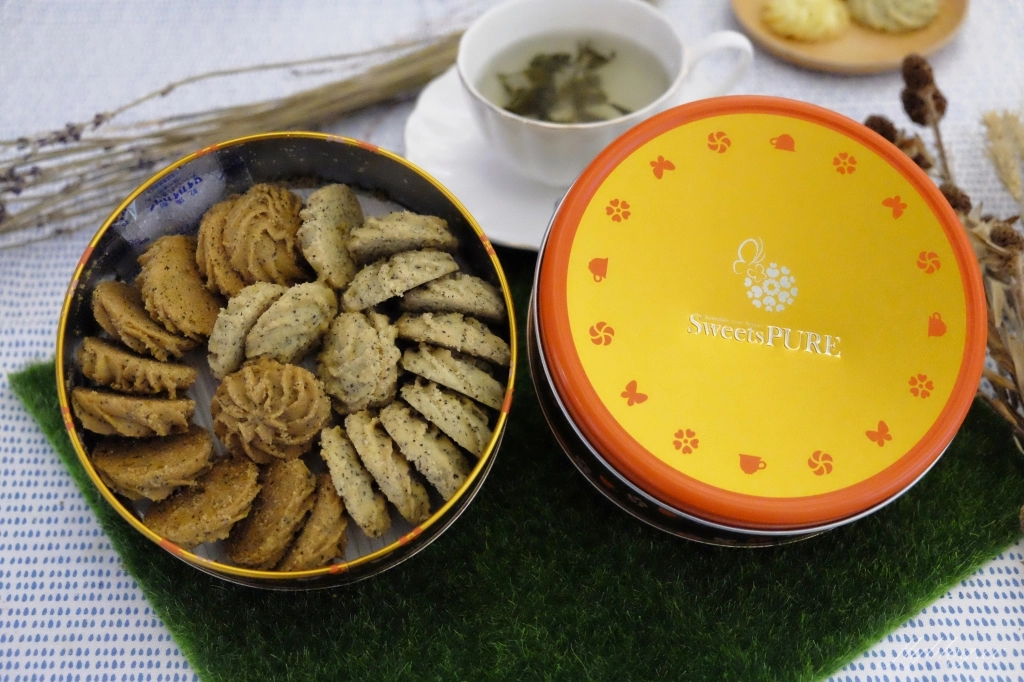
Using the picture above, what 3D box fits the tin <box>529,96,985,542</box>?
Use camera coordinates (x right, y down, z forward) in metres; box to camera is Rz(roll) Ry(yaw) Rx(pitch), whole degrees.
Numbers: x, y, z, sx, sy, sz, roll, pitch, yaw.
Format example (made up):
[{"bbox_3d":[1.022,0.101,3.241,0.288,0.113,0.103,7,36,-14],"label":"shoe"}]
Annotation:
[{"bbox_3d":[0.086,-0.008,0.464,0.160,0.053,0.160,1,73,-3],"label":"tin"}]

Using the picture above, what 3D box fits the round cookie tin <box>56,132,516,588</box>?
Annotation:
[{"bbox_3d":[-0.089,0.008,0.529,0.184,0.054,0.184,0,75,-4],"label":"round cookie tin"}]

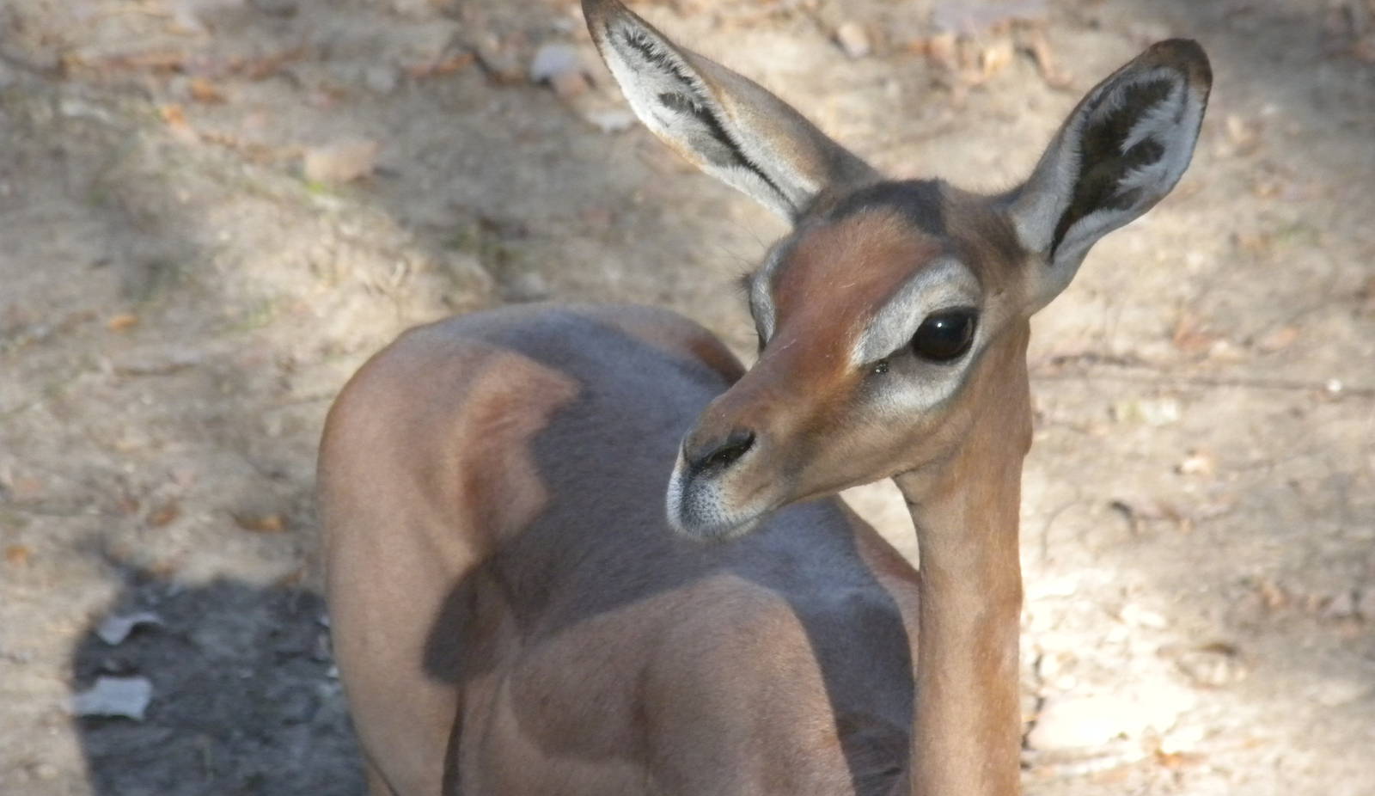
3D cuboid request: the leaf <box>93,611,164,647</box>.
[{"bbox_3d":[-0.443,0.183,8.196,0.055,0.011,0.049,0,20,0],"label":"leaf"}]

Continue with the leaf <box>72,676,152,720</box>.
[{"bbox_3d":[-0.449,0.234,8.060,0.062,0.013,0.061,0,20,0],"label":"leaf"}]

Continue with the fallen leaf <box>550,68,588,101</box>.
[{"bbox_3d":[-0.108,-0.287,9.454,0.034,0.017,0.038,0,20,0],"label":"fallen leaf"}]

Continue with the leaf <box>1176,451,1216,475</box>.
[{"bbox_3d":[0.420,0.054,8.543,0.033,0.009,0.036,0,20,0],"label":"leaf"}]

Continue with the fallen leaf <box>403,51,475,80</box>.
[{"bbox_3d":[-0.229,-0.306,9.505,0.063,0.009,0.052,0,20,0],"label":"fallen leaf"}]

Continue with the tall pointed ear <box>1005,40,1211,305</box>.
[{"bbox_3d":[0.221,-0.119,5.400,0.066,0.164,0.052,35,-6,-11],"label":"tall pointed ear"}]

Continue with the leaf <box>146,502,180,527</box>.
[{"bbox_3d":[-0.428,0.095,8.432,0.027,0.011,0.030,0,20,0],"label":"leaf"}]

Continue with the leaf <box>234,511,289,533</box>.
[{"bbox_3d":[-0.347,0.101,8.416,0.045,0.008,0.032,0,20,0],"label":"leaf"}]

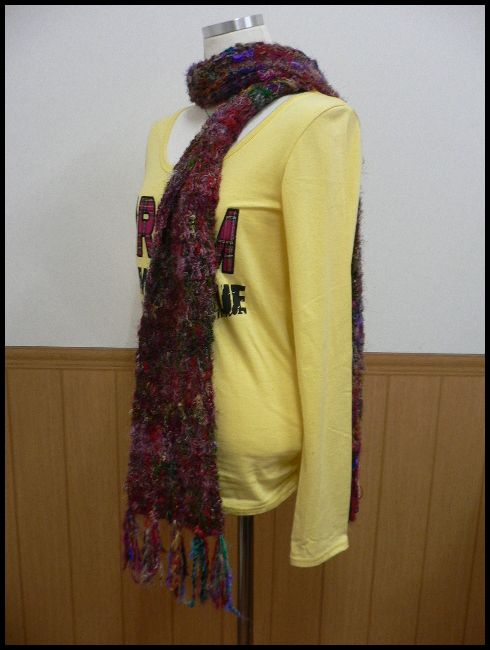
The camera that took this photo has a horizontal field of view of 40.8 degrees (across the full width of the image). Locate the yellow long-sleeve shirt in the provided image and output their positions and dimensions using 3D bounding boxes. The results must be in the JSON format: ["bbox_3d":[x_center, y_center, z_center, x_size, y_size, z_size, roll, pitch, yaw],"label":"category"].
[{"bbox_3d":[-0.002,0.005,0.968,0.260,0.635,0.395,-11,18,-42],"label":"yellow long-sleeve shirt"}]

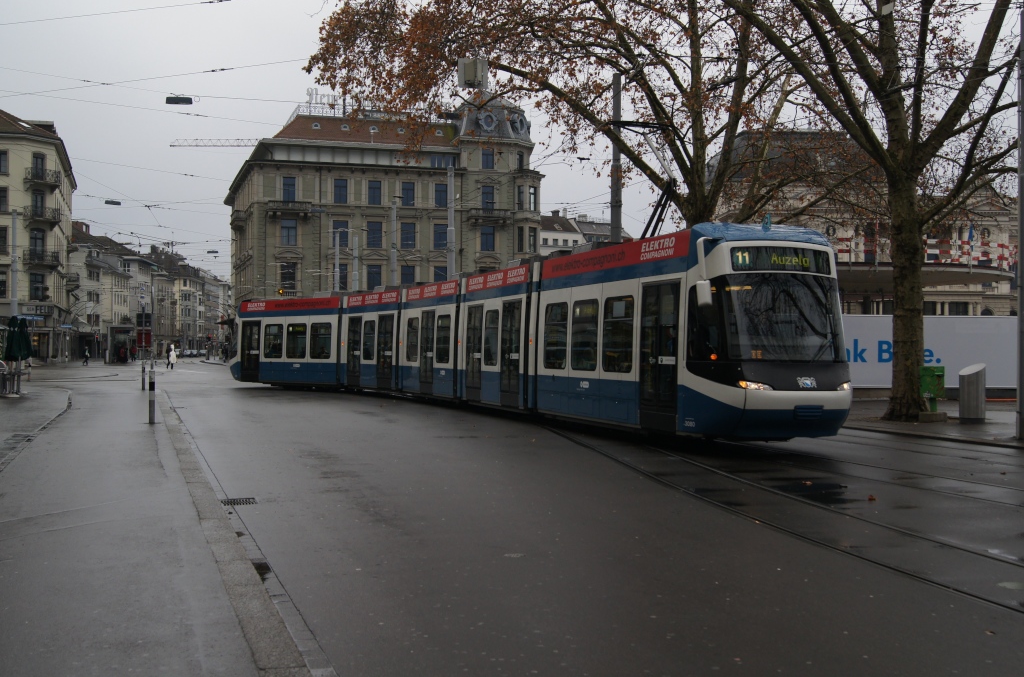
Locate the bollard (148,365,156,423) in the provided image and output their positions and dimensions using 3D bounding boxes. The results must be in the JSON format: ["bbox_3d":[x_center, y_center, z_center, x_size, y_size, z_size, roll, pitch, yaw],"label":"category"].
[{"bbox_3d":[-7.214,1.182,22.200,0.120,1.060,0.120,0,0,-16],"label":"bollard"}]

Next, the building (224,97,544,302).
[{"bbox_3d":[-15.100,-11.300,119.000,28.300,27.000,28.000,0,0,-18],"label":"building"}]

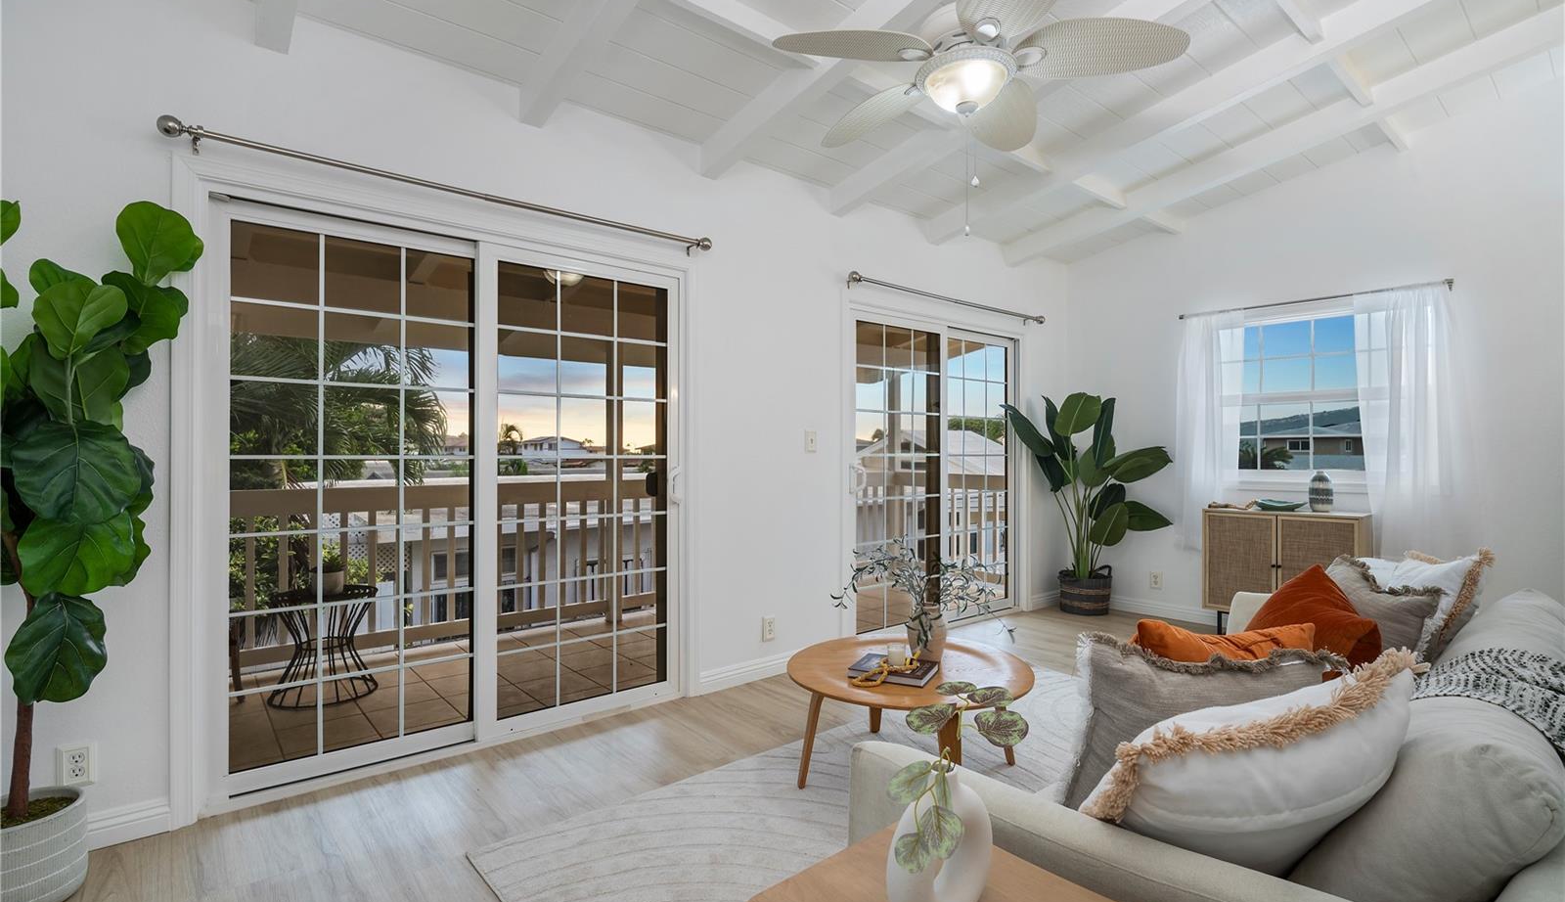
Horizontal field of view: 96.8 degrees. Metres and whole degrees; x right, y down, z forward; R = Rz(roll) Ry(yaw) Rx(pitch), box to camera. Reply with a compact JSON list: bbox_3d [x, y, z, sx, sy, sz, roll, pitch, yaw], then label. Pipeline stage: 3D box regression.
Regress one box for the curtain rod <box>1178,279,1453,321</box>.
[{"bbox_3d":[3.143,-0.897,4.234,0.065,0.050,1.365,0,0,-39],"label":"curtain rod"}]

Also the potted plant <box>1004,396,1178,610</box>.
[{"bbox_3d":[2.174,0.374,4.891,0.920,1.590,0.880,0,0,-39],"label":"potted plant"}]

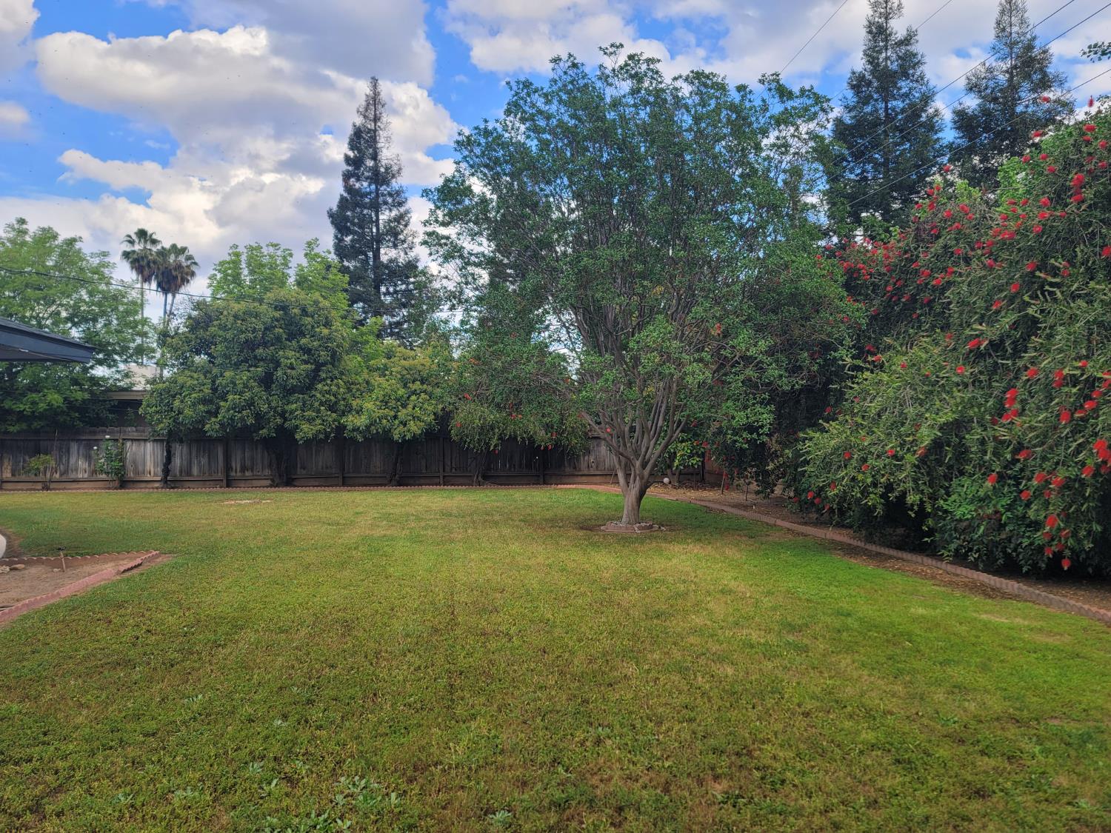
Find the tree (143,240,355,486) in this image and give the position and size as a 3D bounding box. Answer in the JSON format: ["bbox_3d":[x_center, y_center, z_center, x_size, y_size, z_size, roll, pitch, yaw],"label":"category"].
[{"bbox_3d":[-8.389,-1.476,22.000,5.807,6.735,5.000,0,-1,0],"label":"tree"}]

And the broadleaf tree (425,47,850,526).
[{"bbox_3d":[1.405,-2.207,13.600,7.209,8.136,6.600,0,-1,0],"label":"broadleaf tree"}]

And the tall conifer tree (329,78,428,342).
[{"bbox_3d":[-10.226,-8.527,46.000,5.800,21.810,5.600,0,-1,0],"label":"tall conifer tree"}]

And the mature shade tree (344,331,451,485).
[{"bbox_3d":[-4.383,-0.240,22.200,2.978,4.251,3.000,0,-1,0],"label":"mature shade tree"}]

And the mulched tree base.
[{"bbox_3d":[1.290,1.870,13.650,1.100,0.150,1.050,0,-1,0],"label":"mulched tree base"}]

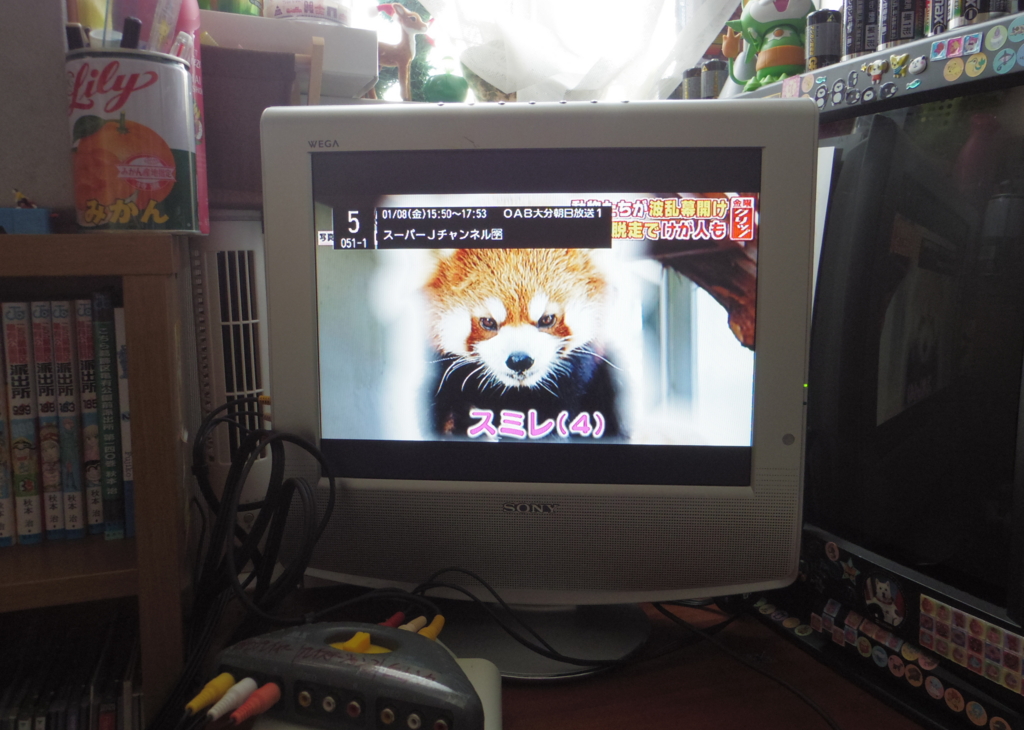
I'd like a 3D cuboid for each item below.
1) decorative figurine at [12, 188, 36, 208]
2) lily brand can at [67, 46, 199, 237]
[{"bbox_3d":[-0.349,-0.120,0.573,0.016,0.015,0.009,0,7,0],"label":"decorative figurine"},{"bbox_3d":[-0.254,-0.145,0.539,0.076,0.113,0.076,-2,7,-17],"label":"lily brand can"}]

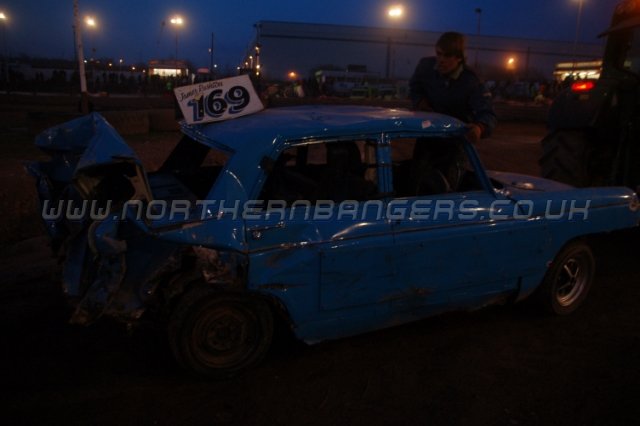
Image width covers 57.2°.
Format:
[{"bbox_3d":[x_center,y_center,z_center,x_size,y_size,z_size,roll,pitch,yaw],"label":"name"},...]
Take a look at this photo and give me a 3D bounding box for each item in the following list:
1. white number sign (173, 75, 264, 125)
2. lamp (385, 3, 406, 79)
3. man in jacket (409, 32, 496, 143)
[{"bbox_3d":[-0.668,-0.769,3.930,0.571,0.265,0.020,-20,-8,-34],"label":"white number sign"},{"bbox_3d":[6.425,-14.485,53.111,1.000,8.020,0.600,1,13,6],"label":"lamp"},{"bbox_3d":[0.900,-0.410,4.060,0.620,1.600,0.500,6,14,23],"label":"man in jacket"}]

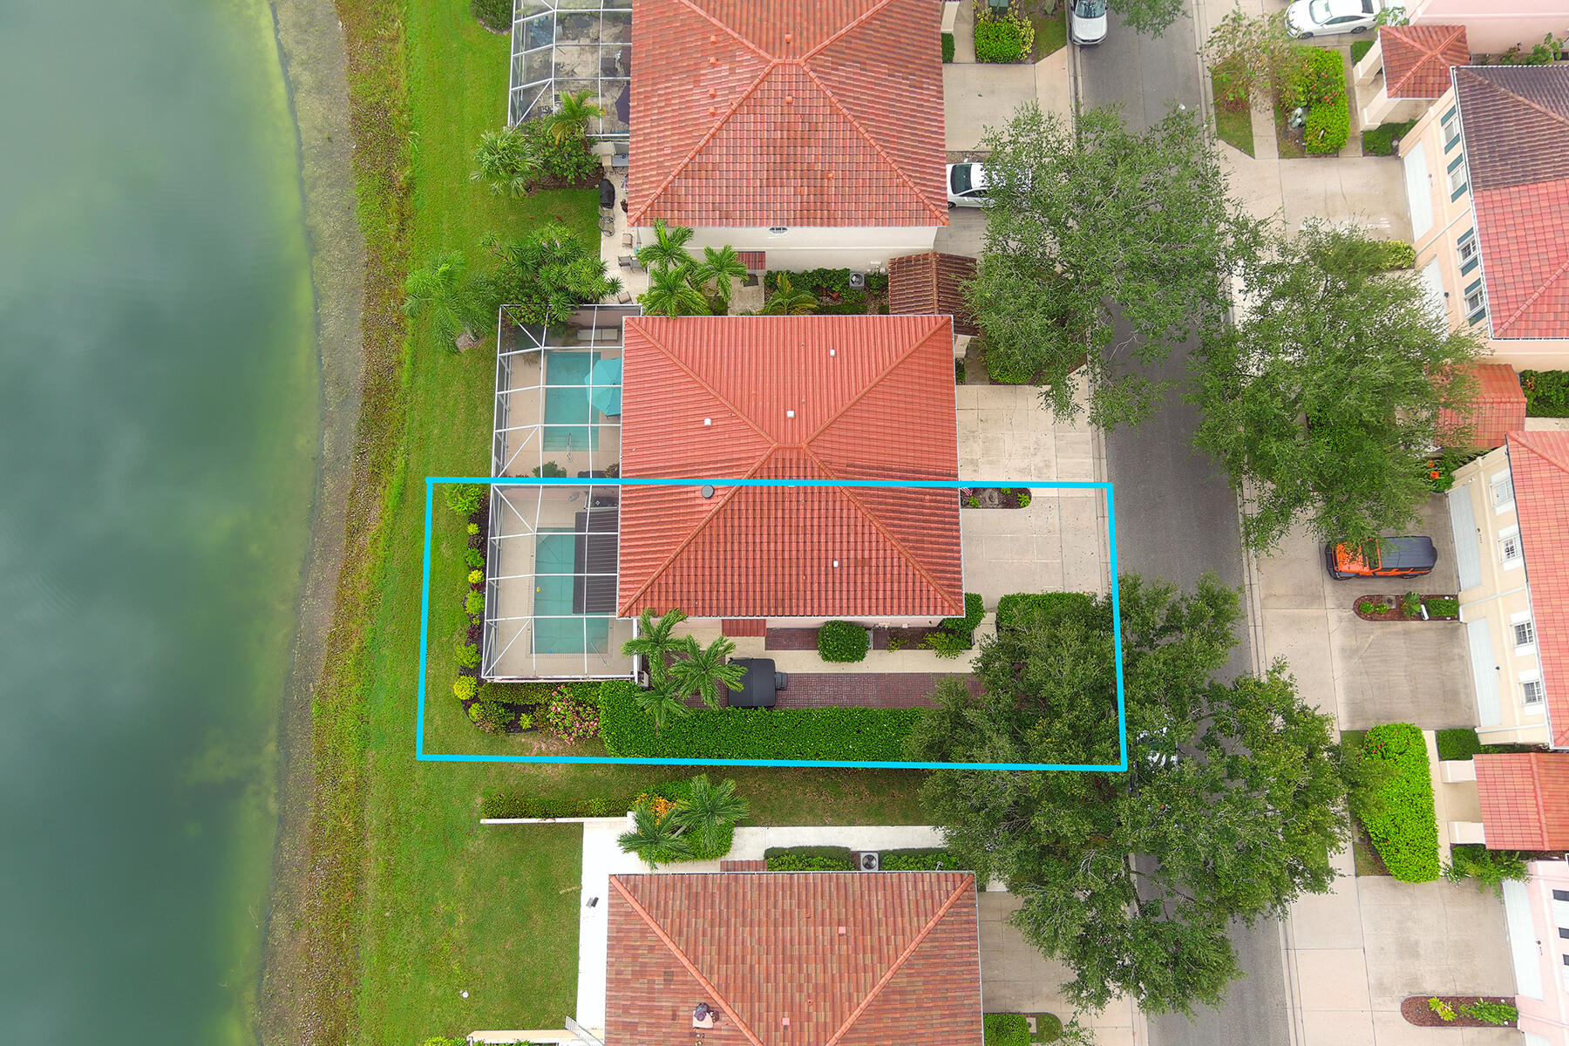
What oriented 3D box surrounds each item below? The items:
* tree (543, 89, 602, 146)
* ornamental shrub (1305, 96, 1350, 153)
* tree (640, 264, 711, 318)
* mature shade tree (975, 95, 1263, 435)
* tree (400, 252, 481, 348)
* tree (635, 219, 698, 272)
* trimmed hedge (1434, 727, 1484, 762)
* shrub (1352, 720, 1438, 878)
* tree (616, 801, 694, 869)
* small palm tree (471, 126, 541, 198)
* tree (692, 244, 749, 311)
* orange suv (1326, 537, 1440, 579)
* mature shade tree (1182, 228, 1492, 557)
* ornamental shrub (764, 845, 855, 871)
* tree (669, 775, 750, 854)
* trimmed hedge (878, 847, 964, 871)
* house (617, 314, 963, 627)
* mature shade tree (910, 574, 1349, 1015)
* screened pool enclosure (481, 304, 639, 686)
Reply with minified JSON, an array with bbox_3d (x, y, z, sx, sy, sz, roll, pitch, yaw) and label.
[{"bbox_3d":[-9.872,-18.912,60.723,2.850,3.833,2.752,0,77,0],"label":"tree"},{"bbox_3d":[27.685,-20.357,64.748,2.035,1.200,2.730,0,77,0],"label":"ornamental shrub"},{"bbox_3d":[-4.854,-9.646,58.967,3.203,7.400,2.346,0,77,0],"label":"tree"},{"bbox_3d":[14.224,-10.591,55.800,12.972,10.024,13.955,0,77,0],"label":"mature shade tree"},{"bbox_3d":[-14.920,-9.373,57.117,3.735,6.585,4.128,0,77,0],"label":"tree"},{"bbox_3d":[-5.109,-11.866,58.143,2.850,5.798,2.555,0,77,0],"label":"tree"},{"bbox_3d":[31.029,10.214,58.078,1.768,1.000,1.542,0,77,0],"label":"trimmed hedge"},{"bbox_3d":[27.592,12.652,57.384,3.137,1.250,7.016,0,77,0],"label":"shrub"},{"bbox_3d":[-5.168,13.011,52.746,3.145,5.307,2.752,0,77,0],"label":"tree"},{"bbox_3d":[-12.955,-16.728,60.058,3.341,4.128,3.440,0,77,0],"label":"small palm tree"},{"bbox_3d":[-2.891,-10.511,57.949,2.555,5.602,2.850,0,77,0],"label":"tree"},{"bbox_3d":[27.113,1.550,57.314,4.800,1.840,1.900,0,77,0],"label":"orange suv"},{"bbox_3d":[24.729,-6.017,57.288,12.321,9.500,14.983,0,77,0],"label":"mature shade tree"},{"bbox_3d":[1.113,15.111,56.783,3.900,1.000,1.130,0,77,0],"label":"ornamental shrub"},{"bbox_3d":[-3.139,12.612,54.850,3.330,5.800,3.245,0,77,0],"label":"tree"},{"bbox_3d":[6.013,14.626,54.653,3.747,1.000,1.105,0,77,0],"label":"trimmed hedge"},{"bbox_3d":[0.203,-2.225,56.660,14.680,8.750,13.570,0,77,0],"label":"house"},{"bbox_3d":[14.191,11.031,52.658,17.841,11.000,17.844,0,77,0],"label":"mature shade tree"},{"bbox_3d":[-9.757,-1.517,57.001,6.535,3.390,17.051,0,77,0],"label":"screened pool enclosure"}]

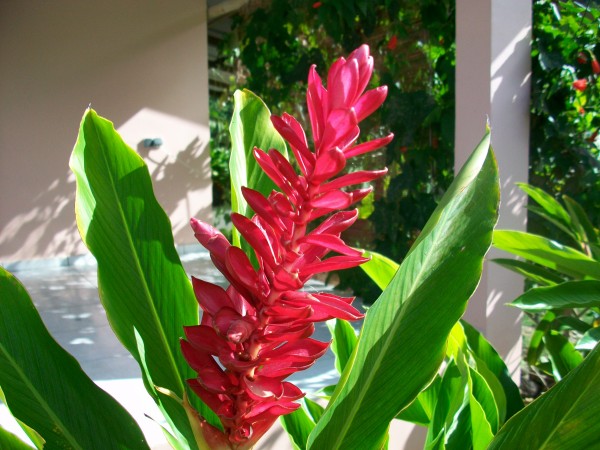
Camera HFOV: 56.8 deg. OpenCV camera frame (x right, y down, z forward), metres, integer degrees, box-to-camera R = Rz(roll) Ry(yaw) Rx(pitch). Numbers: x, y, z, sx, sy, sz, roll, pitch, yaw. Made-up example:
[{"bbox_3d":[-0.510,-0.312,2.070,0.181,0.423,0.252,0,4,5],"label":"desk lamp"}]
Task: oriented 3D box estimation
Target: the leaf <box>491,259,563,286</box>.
[{"bbox_3d":[0.631,0.137,1.500,0.240,0.045,0.080,21,8,-7],"label":"leaf"}]

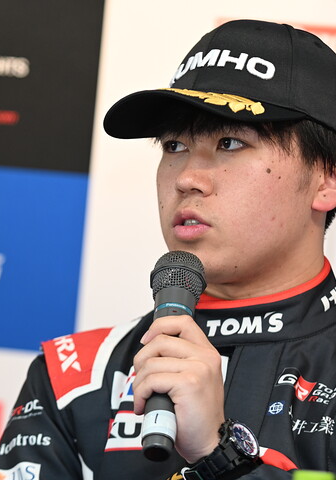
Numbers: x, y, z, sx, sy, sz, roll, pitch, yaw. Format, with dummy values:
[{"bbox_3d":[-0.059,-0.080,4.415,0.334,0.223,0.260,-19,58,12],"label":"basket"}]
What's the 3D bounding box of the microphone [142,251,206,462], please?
[{"bbox_3d":[0.002,0.101,3.040,0.051,0.226,0.051,7,-40,0],"label":"microphone"}]

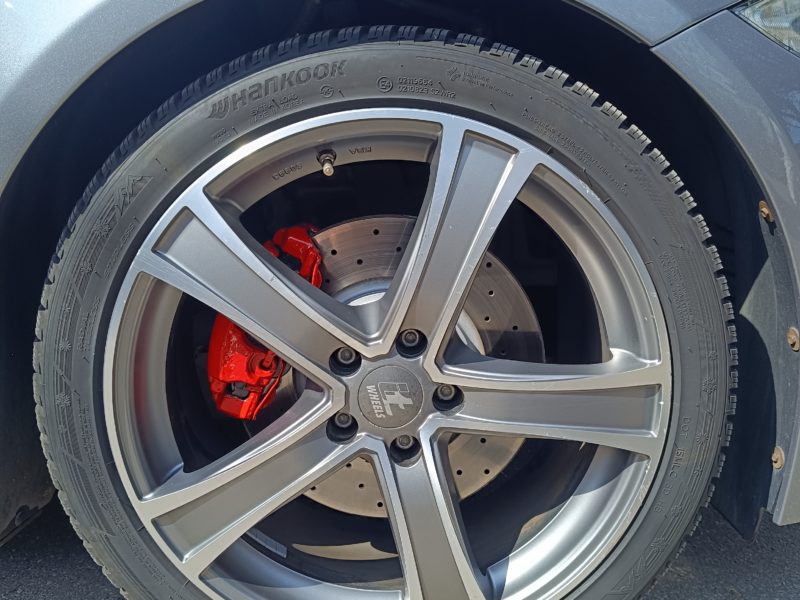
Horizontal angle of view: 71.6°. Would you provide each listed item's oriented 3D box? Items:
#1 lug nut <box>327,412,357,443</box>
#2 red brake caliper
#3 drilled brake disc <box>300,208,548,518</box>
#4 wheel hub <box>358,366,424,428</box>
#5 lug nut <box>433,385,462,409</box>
[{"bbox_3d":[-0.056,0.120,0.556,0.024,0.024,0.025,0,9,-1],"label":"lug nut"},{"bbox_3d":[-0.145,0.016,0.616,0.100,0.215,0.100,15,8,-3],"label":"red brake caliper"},{"bbox_3d":[-0.010,0.080,0.603,0.340,0.340,0.060,0,9,-1],"label":"drilled brake disc"},{"bbox_3d":[-0.009,0.092,0.530,0.062,0.062,0.013,0,9,-1],"label":"wheel hub"},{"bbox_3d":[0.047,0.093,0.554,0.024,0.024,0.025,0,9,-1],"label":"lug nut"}]

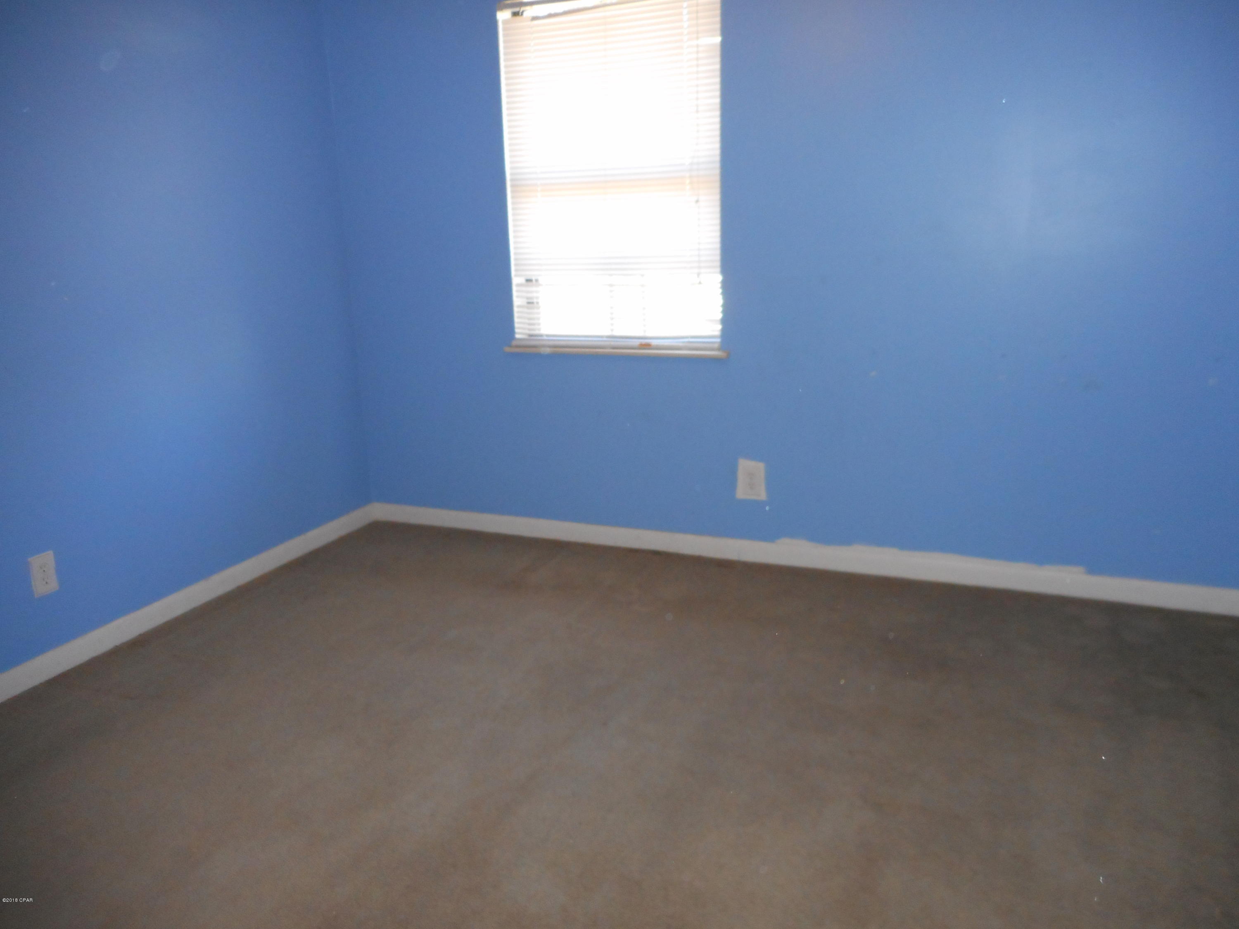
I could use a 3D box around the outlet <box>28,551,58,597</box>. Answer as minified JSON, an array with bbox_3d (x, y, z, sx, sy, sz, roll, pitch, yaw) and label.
[{"bbox_3d":[-1.653,0.315,2.569,0.012,0.119,0.073,4,16,21],"label":"outlet"}]

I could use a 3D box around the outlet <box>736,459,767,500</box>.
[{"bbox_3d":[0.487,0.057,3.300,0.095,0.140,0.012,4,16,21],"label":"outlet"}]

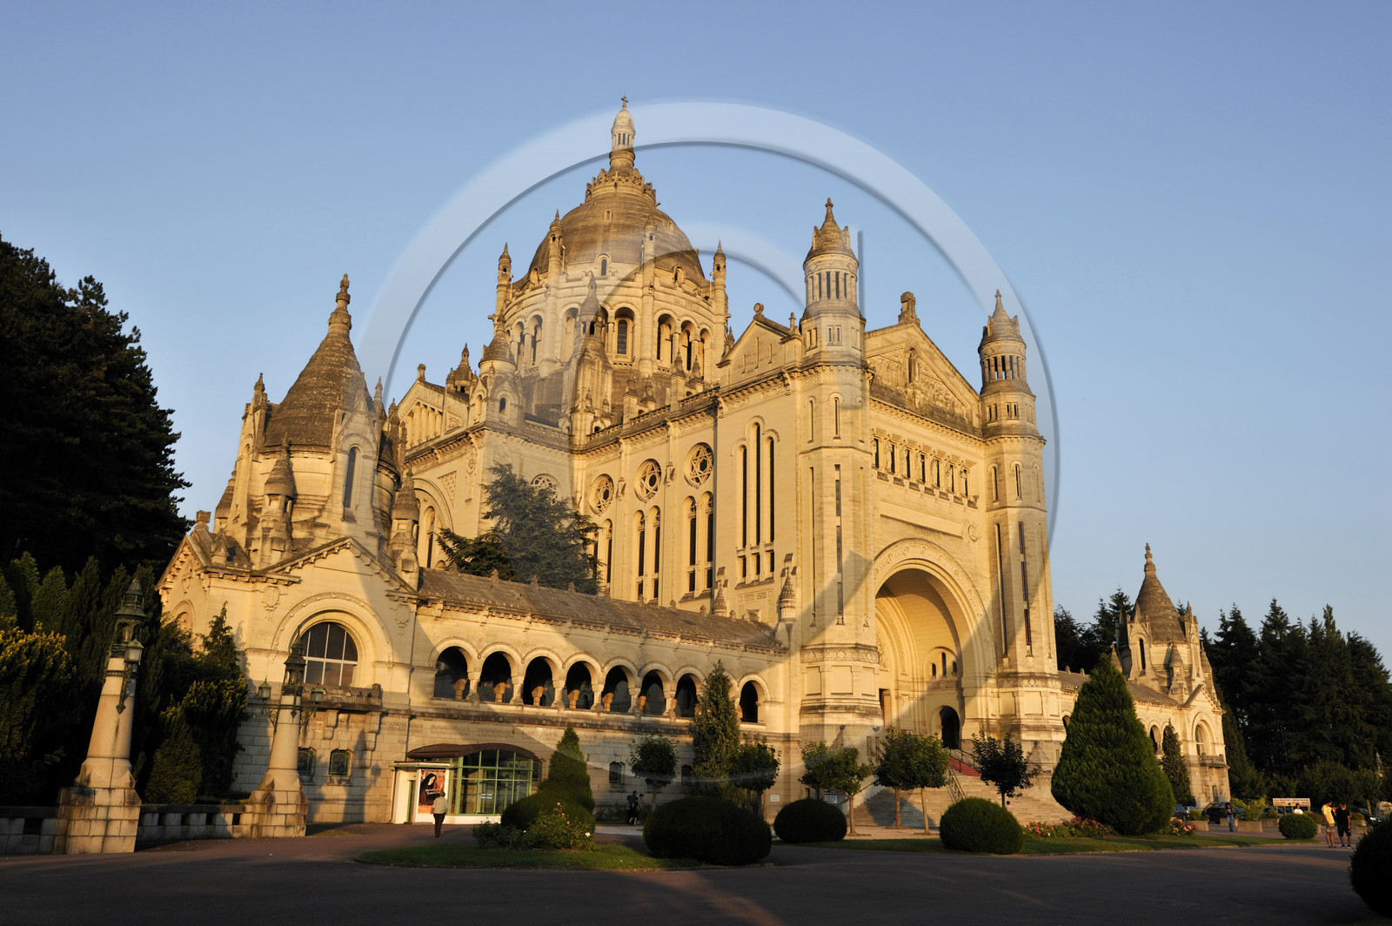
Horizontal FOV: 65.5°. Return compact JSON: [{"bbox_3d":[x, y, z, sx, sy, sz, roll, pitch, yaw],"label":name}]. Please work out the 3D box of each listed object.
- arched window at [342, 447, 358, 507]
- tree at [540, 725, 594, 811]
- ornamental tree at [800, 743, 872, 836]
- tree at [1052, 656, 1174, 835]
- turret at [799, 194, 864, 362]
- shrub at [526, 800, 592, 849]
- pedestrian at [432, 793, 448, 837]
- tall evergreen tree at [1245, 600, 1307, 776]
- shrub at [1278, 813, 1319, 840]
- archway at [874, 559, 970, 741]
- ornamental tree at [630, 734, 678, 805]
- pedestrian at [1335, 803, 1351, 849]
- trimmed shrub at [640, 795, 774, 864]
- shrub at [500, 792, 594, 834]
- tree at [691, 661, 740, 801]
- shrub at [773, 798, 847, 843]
[{"bbox_3d":[-19.191,0.808,59.982,0.736,3.488,0.300,16,-22,-39],"label":"arched window"},{"bbox_3d":[-6.012,14.708,50.457,2.537,4.845,2.537,1,-17,0],"label":"tree"},{"bbox_3d":[7.088,16.292,54.439,3.432,4.561,3.089,1,-17,0],"label":"ornamental tree"},{"bbox_3d":[21.750,14.866,57.077,5.800,8.900,5.800,-5,-18,20],"label":"tree"},{"bbox_3d":[11.341,-14.980,90.989,5.232,16.050,5.232,1,-17,0],"label":"turret"},{"bbox_3d":[-4.440,11.923,35.615,2.250,1.550,2.100,16,-22,-40],"label":"shrub"},{"bbox_3d":[-9.656,13.242,40.832,0.550,1.660,0.380,5,-17,-12],"label":"pedestrian"},{"bbox_3d":[83.907,34.374,153.700,8.500,29.500,8.500,-8,-19,27],"label":"tall evergreen tree"},{"bbox_3d":[29.754,17.925,53.431,1.720,1.200,1.720,-8,-19,27],"label":"shrub"},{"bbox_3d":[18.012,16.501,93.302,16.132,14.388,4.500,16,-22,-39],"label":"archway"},{"bbox_3d":[-2.238,16.997,57.821,2.558,4.907,2.558,1,-17,0],"label":"ornamental tree"},{"bbox_3d":[25.793,14.428,43.121,0.560,1.730,0.400,-5,-18,21],"label":"pedestrian"},{"bbox_3d":[0.288,9.183,27.219,3.250,1.600,2.800,1,-17,1],"label":"trimmed shrub"},{"bbox_3d":[-5.160,12.342,37.645,3.150,1.650,3.150,3,-17,-7],"label":"shrub"},{"bbox_3d":[1.200,17.130,66.281,2.999,9.778,2.999,1,-17,0],"label":"tree"},{"bbox_3d":[4.579,14.346,43.374,2.900,1.750,2.900,1,-17,0],"label":"shrub"}]

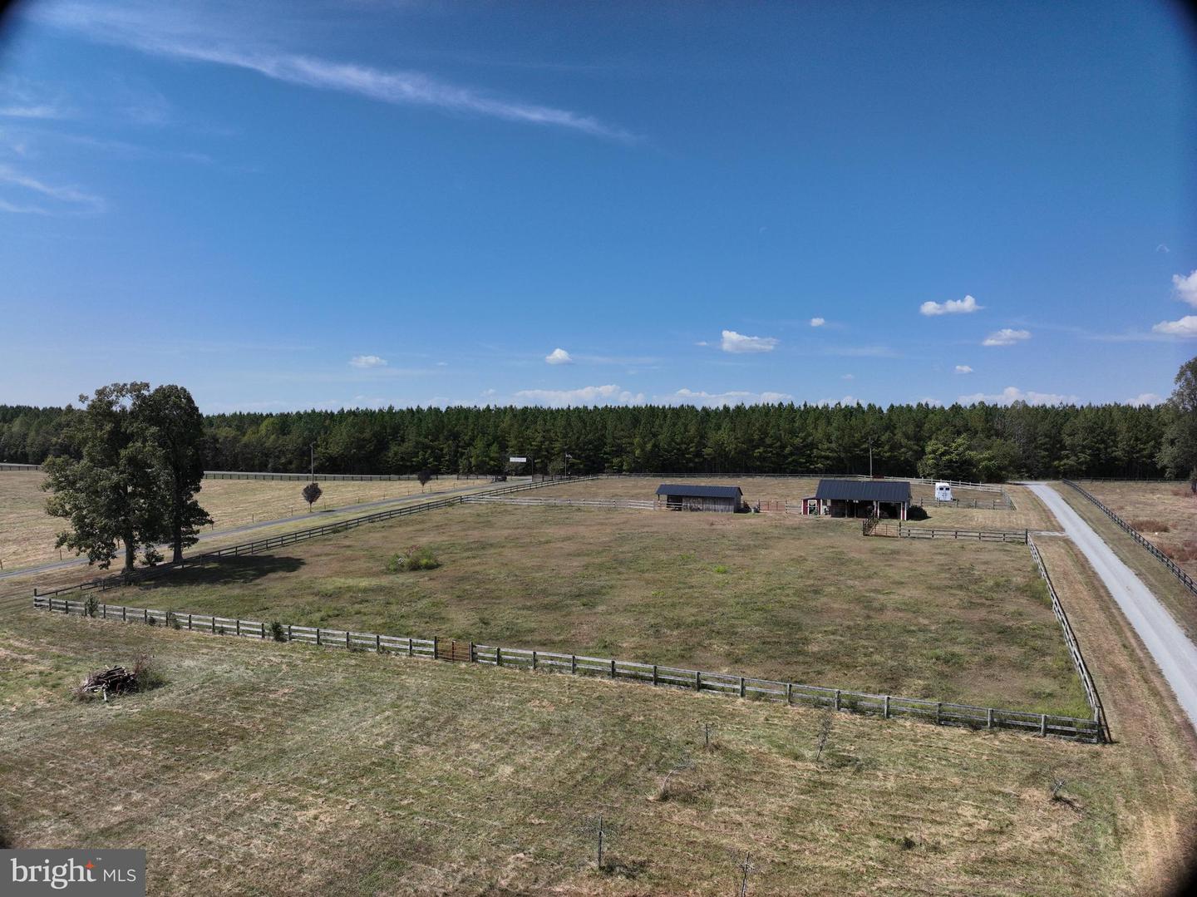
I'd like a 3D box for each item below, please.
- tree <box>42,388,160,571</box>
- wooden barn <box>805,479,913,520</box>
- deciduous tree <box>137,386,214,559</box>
[{"bbox_3d":[-50.400,3.050,84.500,11.300,19.500,11.000,-1,2,-31],"label":"tree"},{"bbox_3d":[35.400,6.930,113.400,13.400,4.900,7.800,1,2,26],"label":"wooden barn"},{"bbox_3d":[-45.200,2.600,88.500,8.200,19.000,8.400,-1,2,-27],"label":"deciduous tree"}]

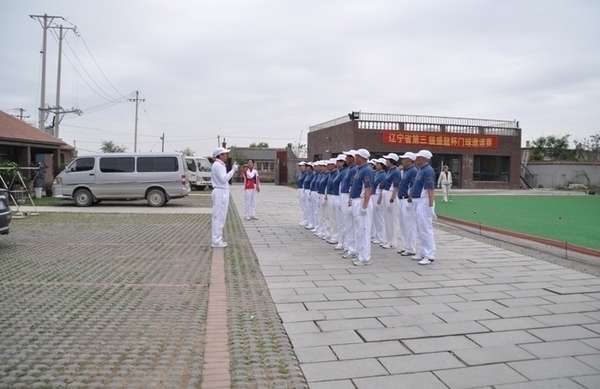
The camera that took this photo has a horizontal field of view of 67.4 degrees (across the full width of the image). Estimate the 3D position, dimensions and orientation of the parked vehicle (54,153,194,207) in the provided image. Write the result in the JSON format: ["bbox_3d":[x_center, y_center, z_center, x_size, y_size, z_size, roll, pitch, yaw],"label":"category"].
[{"bbox_3d":[-6.487,-0.566,16.393,4.720,1.900,1.720,0,3,-6],"label":"parked vehicle"}]

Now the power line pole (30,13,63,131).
[{"bbox_3d":[-15.348,-5.529,26.891,2.050,10.300,0.400,0,3,-8],"label":"power line pole"}]

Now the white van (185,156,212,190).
[{"bbox_3d":[-7.585,-1.478,29.235,4.400,2.150,1.800,3,4,35],"label":"white van"}]

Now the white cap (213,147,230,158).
[{"bbox_3d":[-1.399,-0.726,8.049,0.280,0.165,0.180,0,3,-6],"label":"white cap"}]

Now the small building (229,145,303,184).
[{"bbox_3d":[-3.825,-3.254,48.395,7.200,3.500,5.500,0,3,-7],"label":"small building"}]

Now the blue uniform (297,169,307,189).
[{"bbox_3d":[0.067,-0.390,11.330,0.280,0.540,0.450,0,4,-12],"label":"blue uniform"}]

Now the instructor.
[{"bbox_3d":[-1.383,0.067,8.147,0.500,1.770,0.500,0,3,-8],"label":"instructor"}]

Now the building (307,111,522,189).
[{"bbox_3d":[9.091,-3.431,39.359,13.800,5.300,12.000,0,4,-14],"label":"building"}]

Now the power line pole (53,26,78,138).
[{"bbox_3d":[-15.548,-5.658,28.991,1.900,10.300,0.450,0,3,-8],"label":"power line pole"}]

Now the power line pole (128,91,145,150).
[{"bbox_3d":[-18.113,-6.589,49.712,1.950,9.600,0.400,0,3,-8],"label":"power line pole"}]

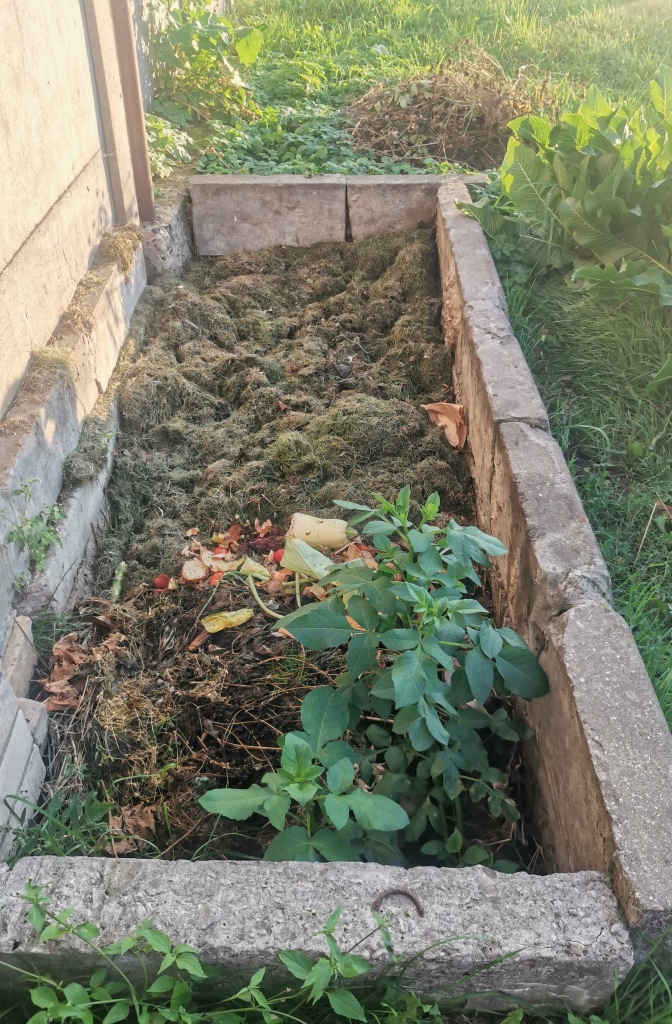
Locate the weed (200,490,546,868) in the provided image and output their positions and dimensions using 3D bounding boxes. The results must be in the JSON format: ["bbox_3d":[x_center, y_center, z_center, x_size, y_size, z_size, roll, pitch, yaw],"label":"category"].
[{"bbox_3d":[0.082,0.402,1.615,0.600,0.560,0.640,1,40,-1],"label":"weed"}]

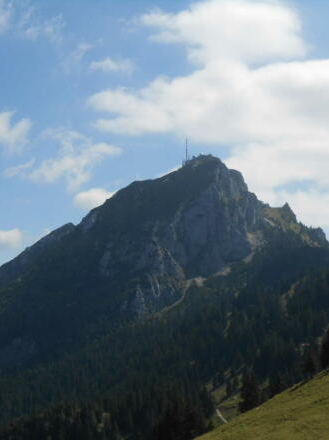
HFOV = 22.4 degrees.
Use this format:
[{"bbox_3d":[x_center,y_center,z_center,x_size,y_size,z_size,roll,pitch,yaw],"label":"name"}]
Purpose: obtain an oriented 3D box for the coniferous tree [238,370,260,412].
[{"bbox_3d":[13.950,28.400,138.000,3.650,7.460,3.650,0,-6,0],"label":"coniferous tree"}]

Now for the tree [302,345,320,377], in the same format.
[{"bbox_3d":[23.900,23.210,136.000,2.950,5.660,2.950,0,-6,0],"label":"tree"}]

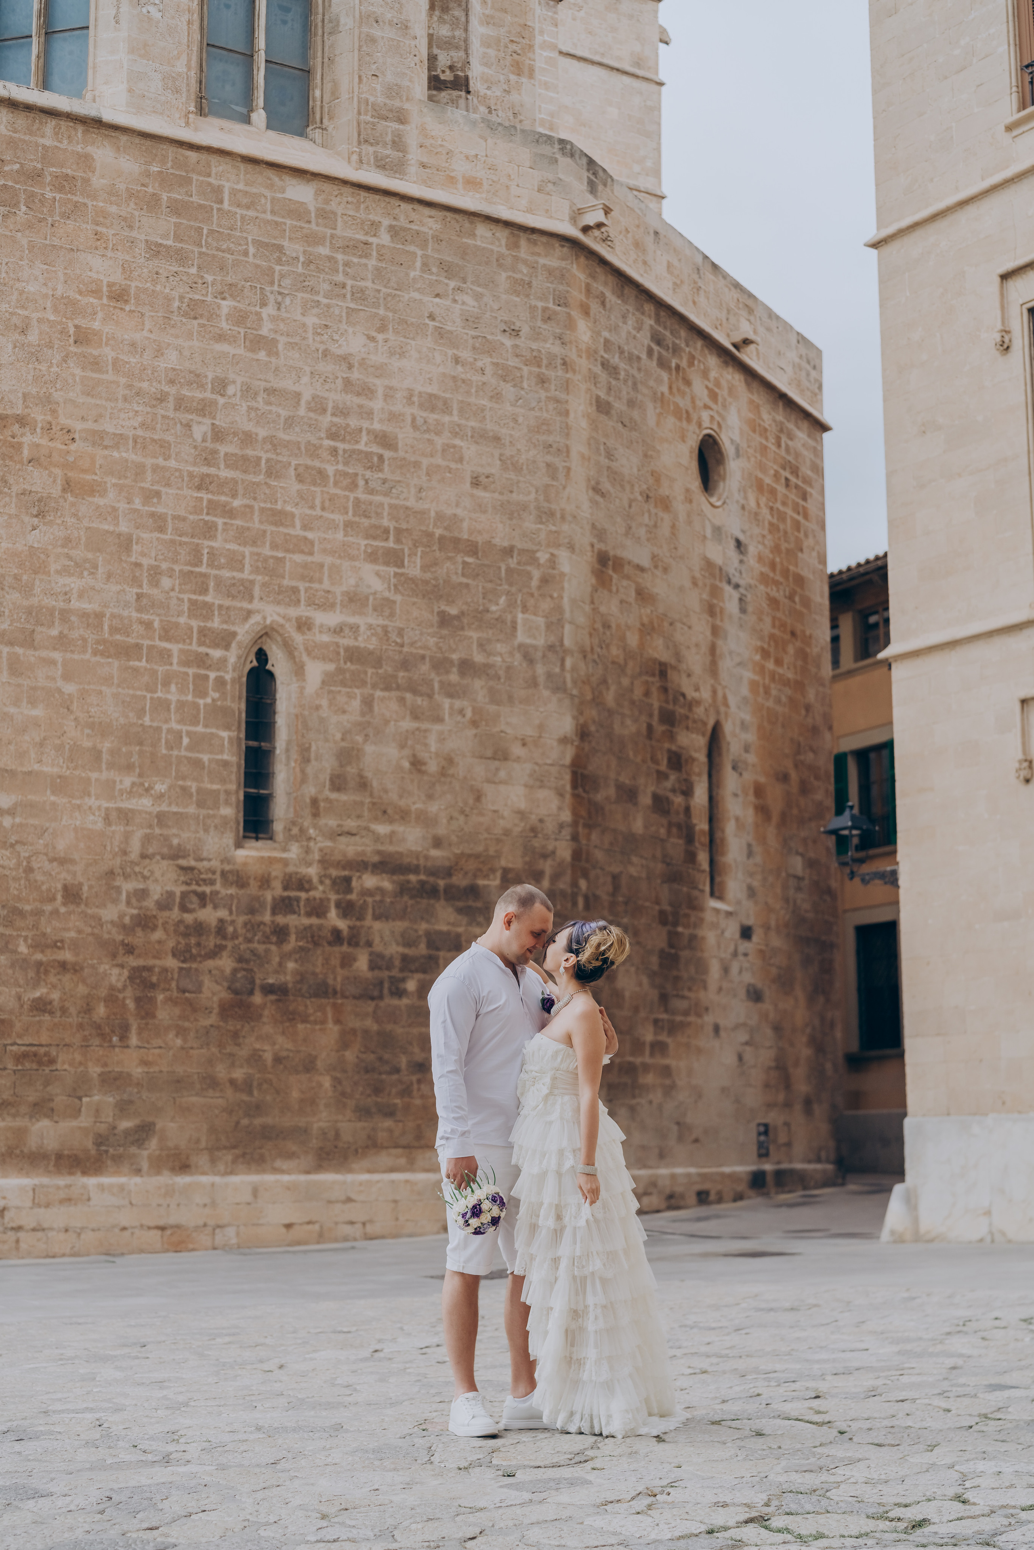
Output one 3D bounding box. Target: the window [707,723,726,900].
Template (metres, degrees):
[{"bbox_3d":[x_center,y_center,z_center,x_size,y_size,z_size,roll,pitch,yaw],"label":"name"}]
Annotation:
[{"bbox_3d":[2.087,0.387,23.192,0.200,1.979,0.483,-6,-11,30],"label":"window"}]

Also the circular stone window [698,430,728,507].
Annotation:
[{"bbox_3d":[2.099,-3.384,23.904,0.200,0.852,0.852,-6,-11,30],"label":"circular stone window"}]

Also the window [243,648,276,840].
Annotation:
[{"bbox_3d":[-2.251,-0.282,18.884,0.276,1.719,0.150,6,-12,-30],"label":"window"}]

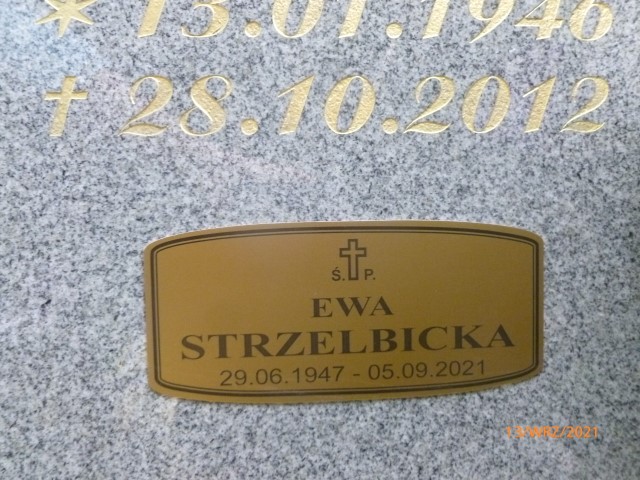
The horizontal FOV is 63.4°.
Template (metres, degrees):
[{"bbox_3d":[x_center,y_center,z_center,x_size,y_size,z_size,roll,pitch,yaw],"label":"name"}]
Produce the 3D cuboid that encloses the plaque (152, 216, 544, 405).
[{"bbox_3d":[0.017,0.039,0.279,0.215,0.099,0.003,-1,3,-5],"label":"plaque"}]

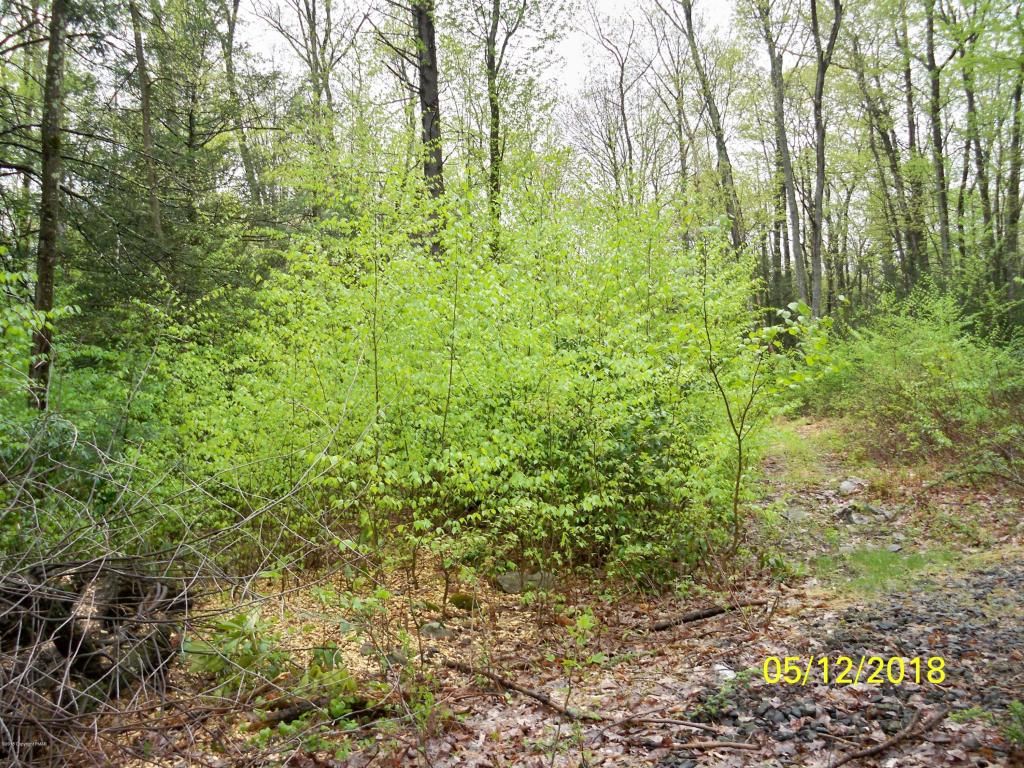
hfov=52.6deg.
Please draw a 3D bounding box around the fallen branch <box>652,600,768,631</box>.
[{"bbox_3d":[1.298,1.497,6.718,1.047,0.055,0.080,-1,-1,-35],"label":"fallen branch"}]

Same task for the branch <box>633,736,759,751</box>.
[{"bbox_3d":[0.762,1.500,4.314,0.509,0.035,0.055,-1,0,9],"label":"branch"}]

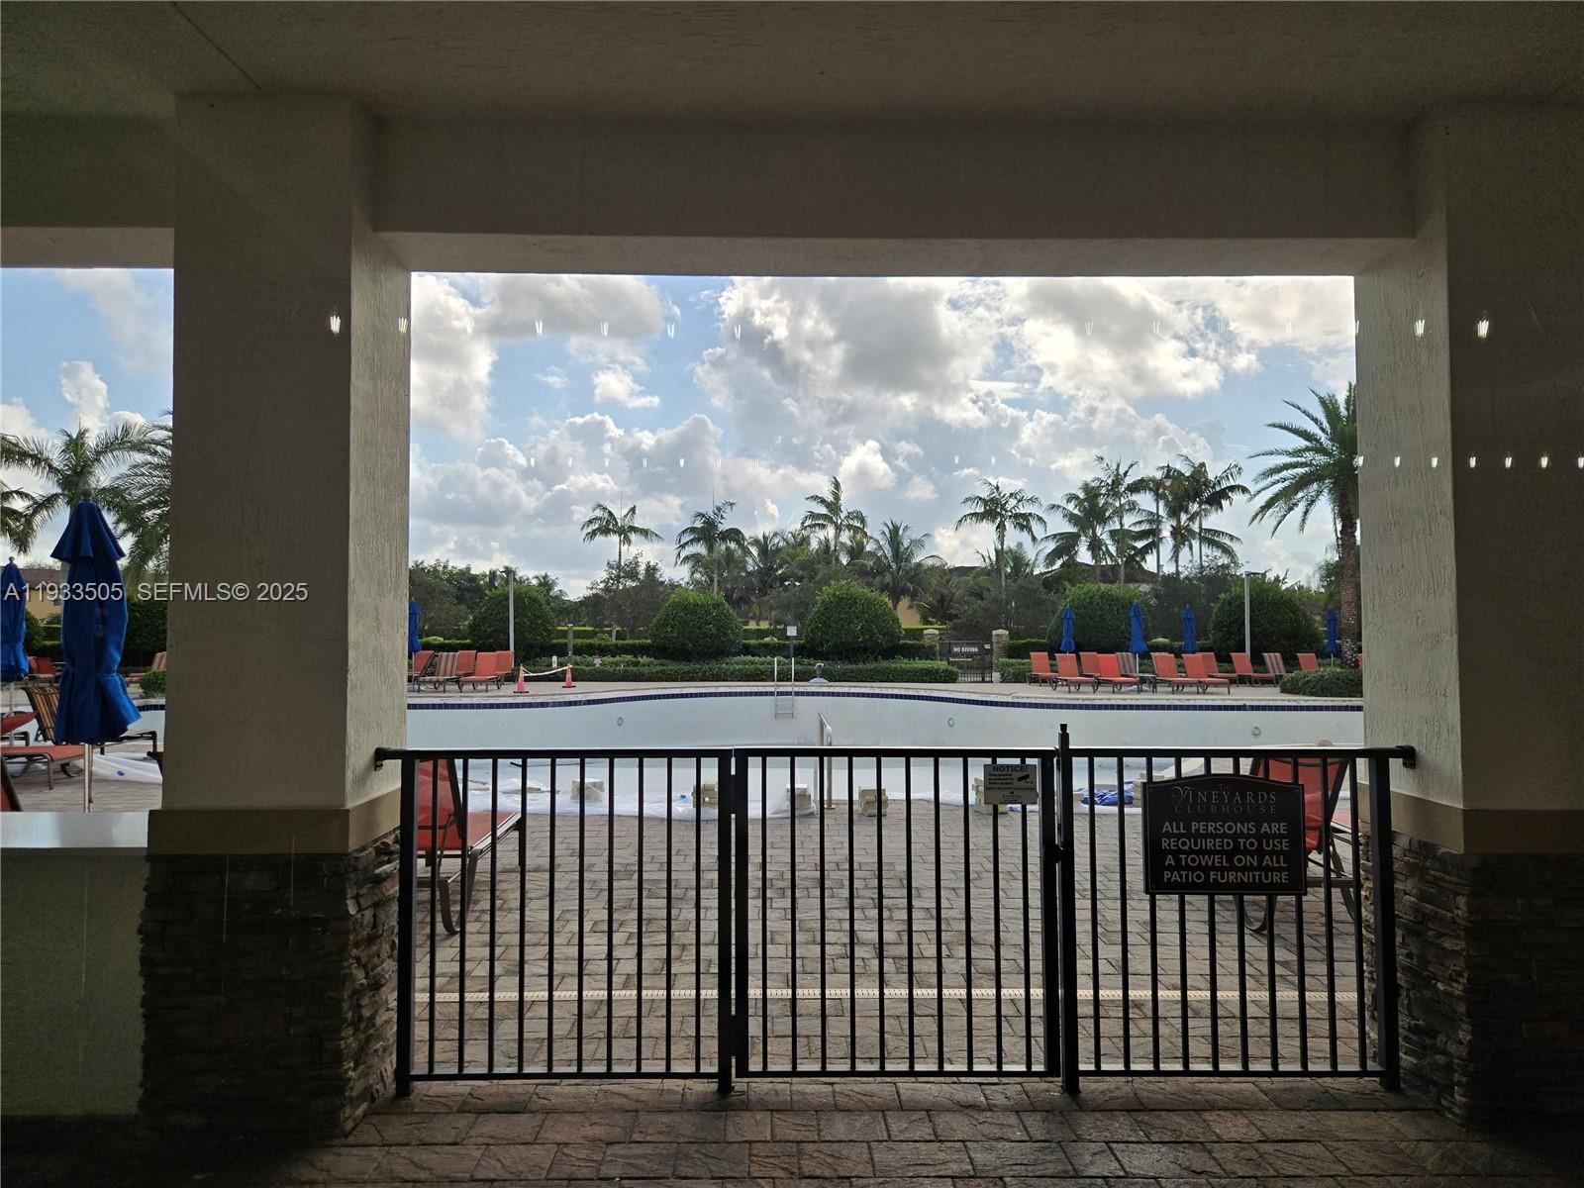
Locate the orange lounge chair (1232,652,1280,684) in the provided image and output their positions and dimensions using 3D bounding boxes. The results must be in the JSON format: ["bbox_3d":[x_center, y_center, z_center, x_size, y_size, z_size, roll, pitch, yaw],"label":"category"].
[{"bbox_3d":[13.377,2.153,30.574,0.660,0.970,1.650,0,-2,-1],"label":"orange lounge chair"}]

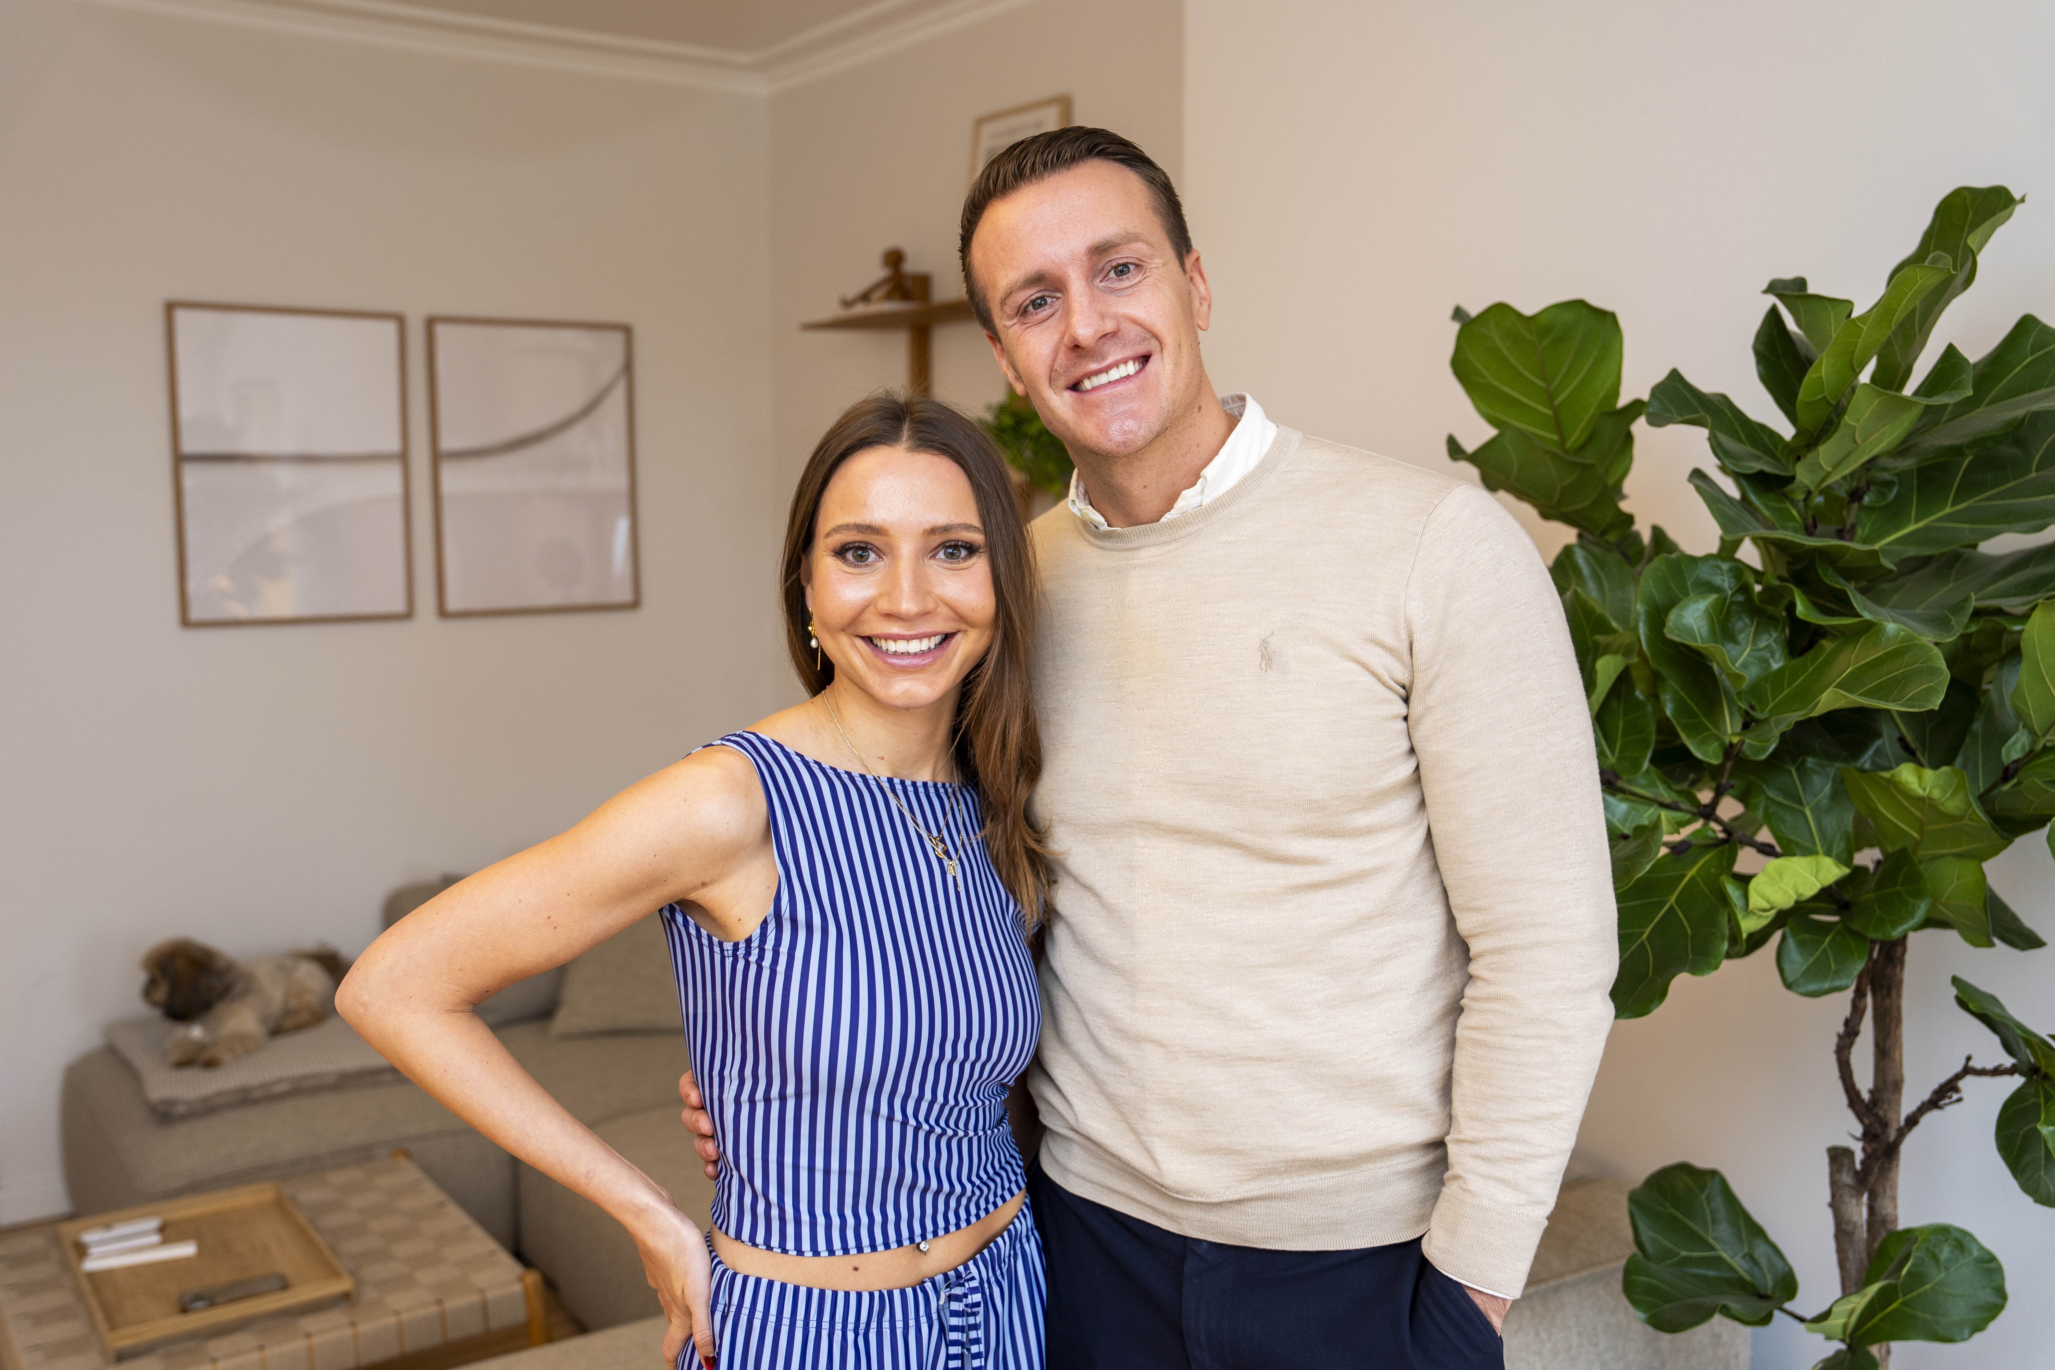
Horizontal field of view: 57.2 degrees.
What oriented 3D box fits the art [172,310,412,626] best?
[{"bbox_3d":[-1.670,-0.497,4.295,0.513,0.710,0.025,-5,8,-36],"label":"art"}]

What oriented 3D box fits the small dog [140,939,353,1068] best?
[{"bbox_3d":[-1.665,0.644,4.038,0.240,0.225,0.440,5,8,37],"label":"small dog"}]

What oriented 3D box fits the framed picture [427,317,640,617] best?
[{"bbox_3d":[-1.208,-0.533,4.636,0.513,0.710,0.025,-5,8,-36],"label":"framed picture"}]

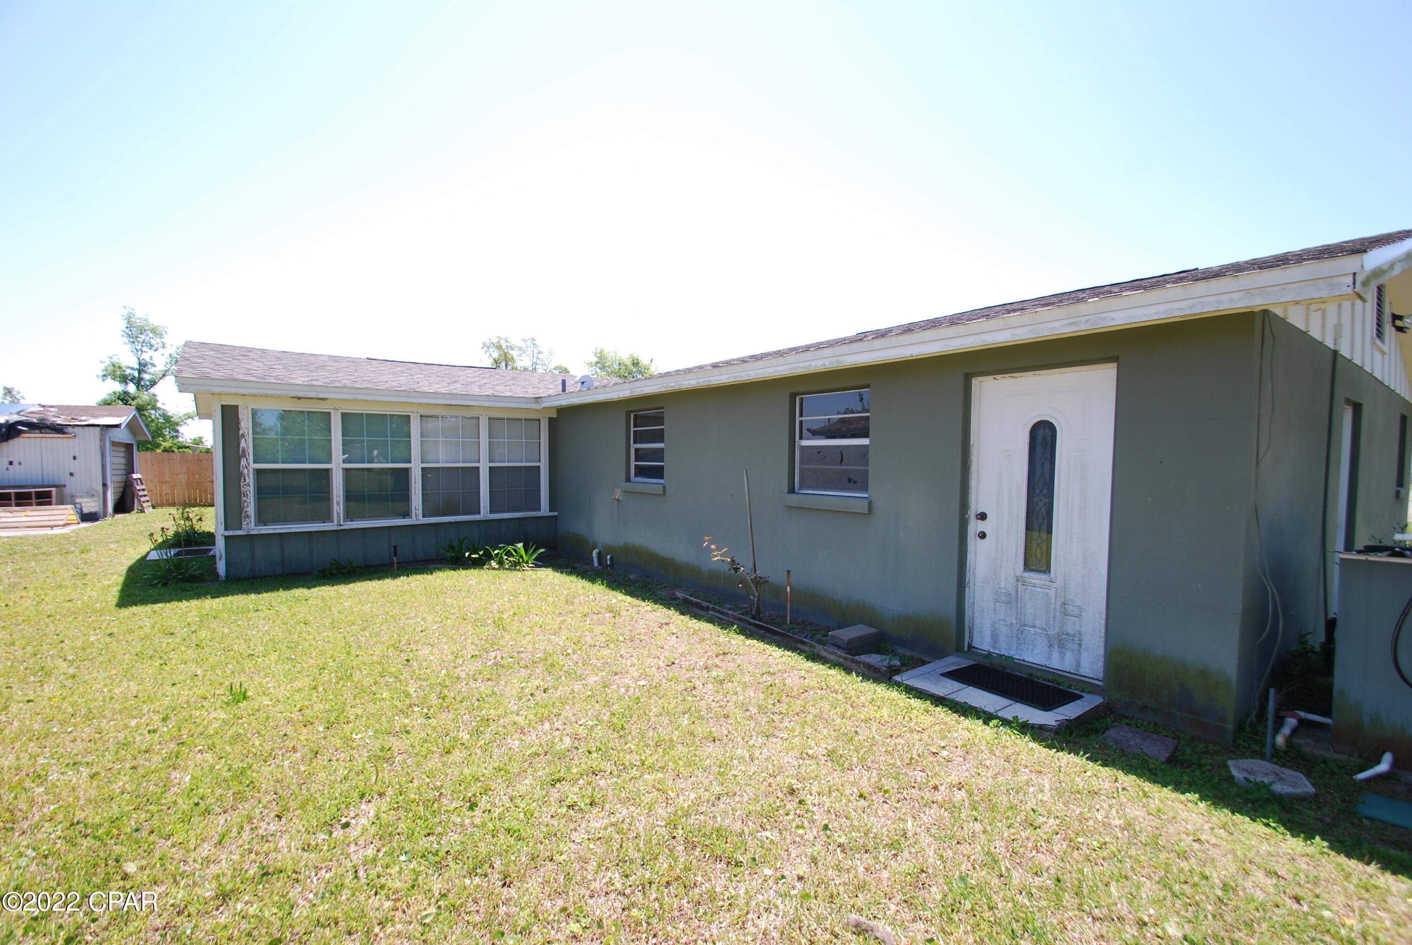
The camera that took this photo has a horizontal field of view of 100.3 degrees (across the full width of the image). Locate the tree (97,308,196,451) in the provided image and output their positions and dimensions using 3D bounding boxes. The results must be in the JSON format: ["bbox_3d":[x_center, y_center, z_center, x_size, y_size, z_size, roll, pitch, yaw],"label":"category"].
[{"bbox_3d":[-24.791,-3.132,26.148,3.500,8.249,3.500,-2,3,-43],"label":"tree"}]

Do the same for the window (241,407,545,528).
[{"bbox_3d":[-4.547,-0.081,9.184,4.240,1.660,0.100,-1,3,-37],"label":"window"}]

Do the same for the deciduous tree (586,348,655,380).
[{"bbox_3d":[-4.583,-2.857,31.133,4.400,7.409,4.400,0,2,-8],"label":"deciduous tree"}]

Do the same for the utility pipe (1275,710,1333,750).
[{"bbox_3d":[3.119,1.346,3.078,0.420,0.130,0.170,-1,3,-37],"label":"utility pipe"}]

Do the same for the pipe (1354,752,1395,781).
[{"bbox_3d":[3.221,1.412,2.835,0.290,0.085,0.090,0,2,-19],"label":"pipe"}]

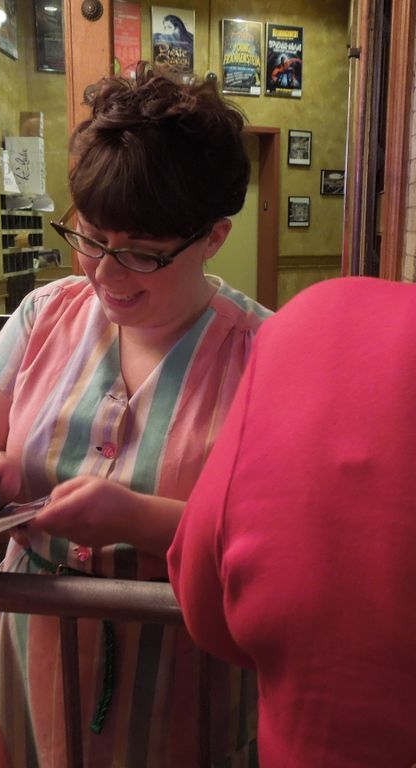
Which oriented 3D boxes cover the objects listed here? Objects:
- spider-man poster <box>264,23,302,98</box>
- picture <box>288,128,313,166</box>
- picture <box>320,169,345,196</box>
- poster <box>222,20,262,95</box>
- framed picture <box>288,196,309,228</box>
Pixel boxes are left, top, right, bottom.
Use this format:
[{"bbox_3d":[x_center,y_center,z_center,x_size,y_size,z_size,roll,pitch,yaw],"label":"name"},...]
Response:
[{"bbox_3d":[0.646,-2.730,6.269,0.360,0.575,0.025,-5,13,-23],"label":"spider-man poster"},{"bbox_3d":[0.807,-2.067,6.486,0.228,0.290,0.025,-5,13,-23],"label":"picture"},{"bbox_3d":[1.133,-1.817,6.688,0.267,0.215,0.025,-5,13,-23],"label":"picture"},{"bbox_3d":[0.280,-2.685,6.112,0.360,0.575,0.025,-5,13,-23],"label":"poster"},{"bbox_3d":[0.812,-1.532,6.604,0.217,0.267,0.025,-5,13,-23],"label":"framed picture"}]

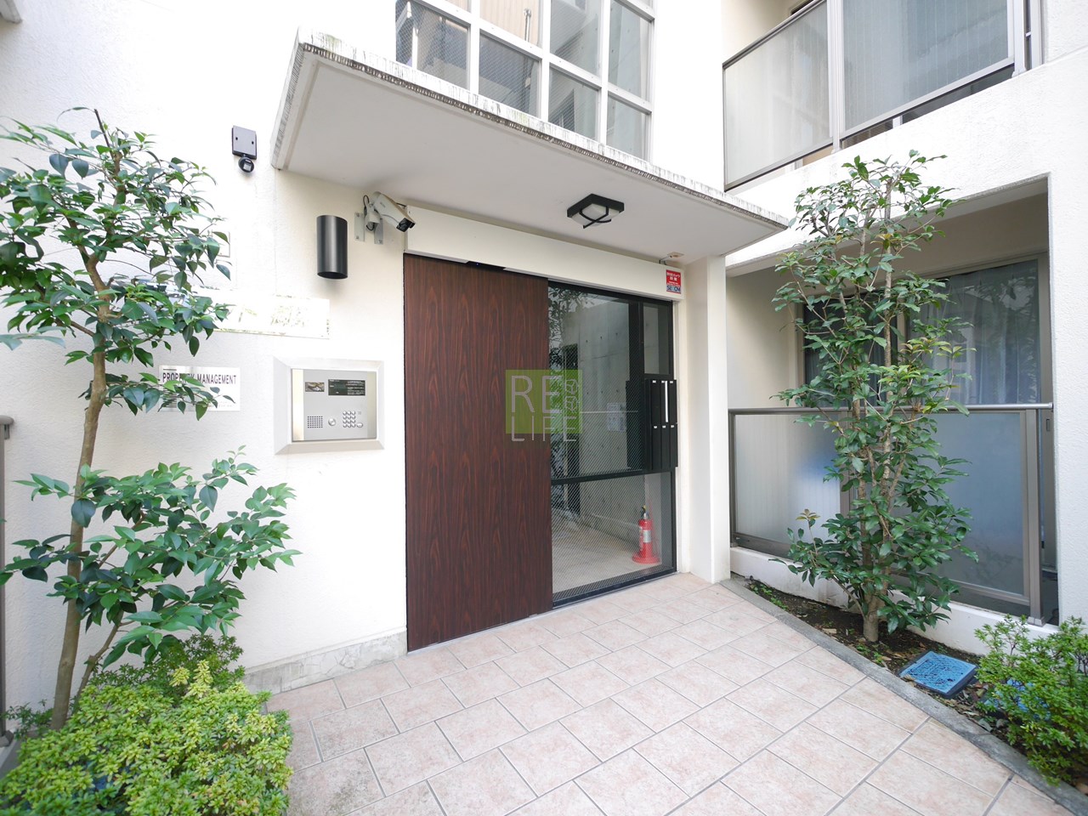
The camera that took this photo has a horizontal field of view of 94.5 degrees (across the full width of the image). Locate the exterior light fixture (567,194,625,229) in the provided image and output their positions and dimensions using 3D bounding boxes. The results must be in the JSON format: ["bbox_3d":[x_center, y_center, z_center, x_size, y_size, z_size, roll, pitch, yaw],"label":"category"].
[{"bbox_3d":[0.304,-1.143,2.968,0.248,0.086,0.250,-1,0,-34],"label":"exterior light fixture"}]

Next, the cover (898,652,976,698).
[{"bbox_3d":[2.060,1.386,2.622,0.440,0.045,0.215,-1,2,-34],"label":"cover"}]

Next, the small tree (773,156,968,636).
[{"bbox_3d":[1.869,-0.063,2.947,0.870,2.820,0.970,-1,0,-32],"label":"small tree"}]

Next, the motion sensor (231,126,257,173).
[{"bbox_3d":[-1.391,-1.196,2.340,0.100,0.205,0.085,-1,0,-34],"label":"motion sensor"}]

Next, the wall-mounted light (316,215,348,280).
[{"bbox_3d":[-1.050,-0.799,2.495,0.142,0.298,0.160,-1,0,-34],"label":"wall-mounted light"}]

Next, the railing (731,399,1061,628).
[{"bbox_3d":[2.025,0.555,3.301,0.070,1.118,1.891,-1,0,-32],"label":"railing"}]

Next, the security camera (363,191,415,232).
[{"bbox_3d":[-0.802,-1.004,2.594,0.245,0.125,0.100,41,8,10],"label":"security camera"}]

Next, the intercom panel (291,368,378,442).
[{"bbox_3d":[-1.054,-0.013,2.523,0.402,0.352,0.035,-1,0,-34],"label":"intercom panel"}]

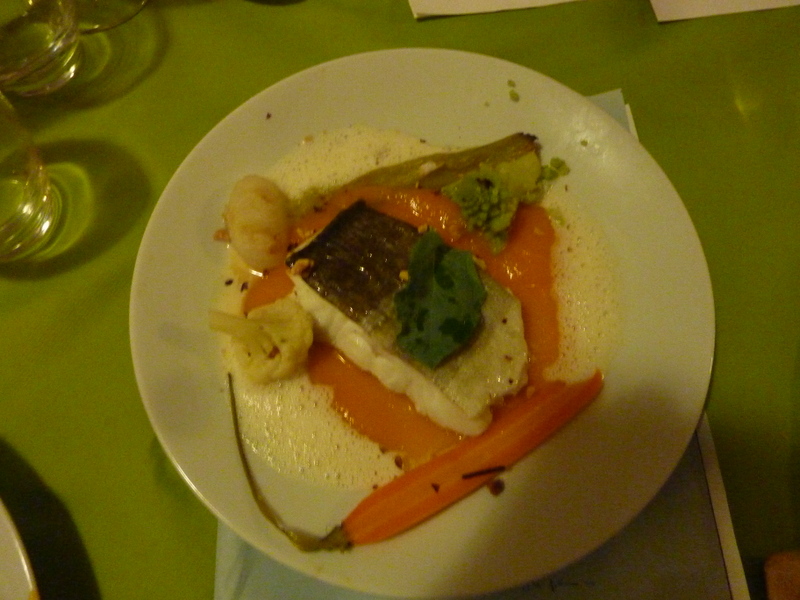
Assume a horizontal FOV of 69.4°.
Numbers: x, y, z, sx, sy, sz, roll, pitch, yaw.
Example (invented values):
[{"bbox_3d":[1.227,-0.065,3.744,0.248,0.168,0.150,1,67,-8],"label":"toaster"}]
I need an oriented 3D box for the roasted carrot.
[{"bbox_3d":[0.031,0.070,0.249,0.138,0.018,0.021,-29,73,-6],"label":"roasted carrot"}]

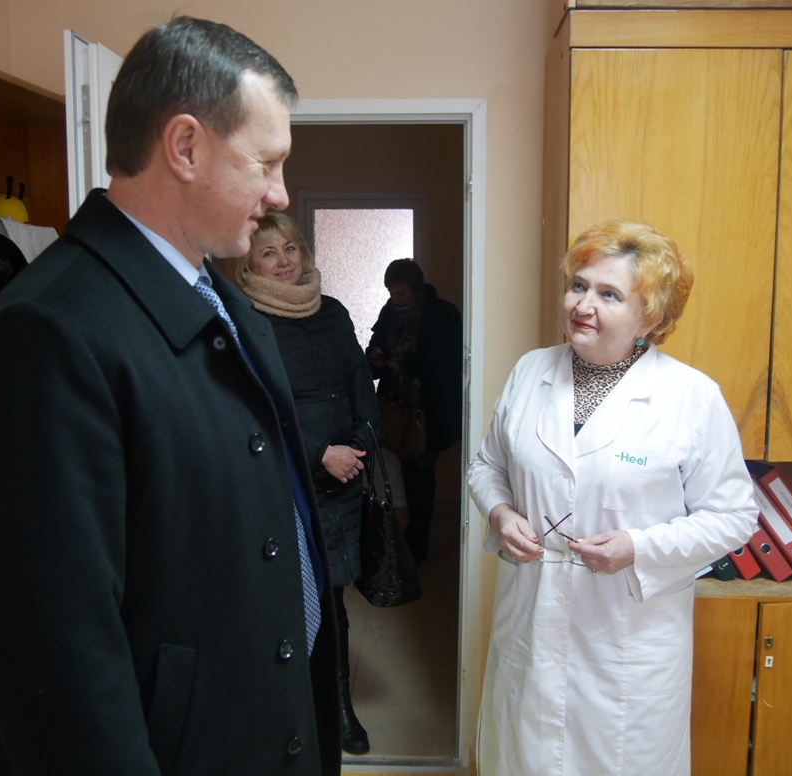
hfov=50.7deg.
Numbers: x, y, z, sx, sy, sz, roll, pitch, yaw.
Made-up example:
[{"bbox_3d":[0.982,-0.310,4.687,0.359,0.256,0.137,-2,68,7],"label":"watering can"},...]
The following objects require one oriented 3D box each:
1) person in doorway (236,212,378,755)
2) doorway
[{"bbox_3d":[-0.278,0.298,2.731,0.490,1.712,0.360,-4,7,-35],"label":"person in doorway"},{"bbox_3d":[-0.165,0.175,2.513,0.820,2.003,0.120,0,6,0],"label":"doorway"}]

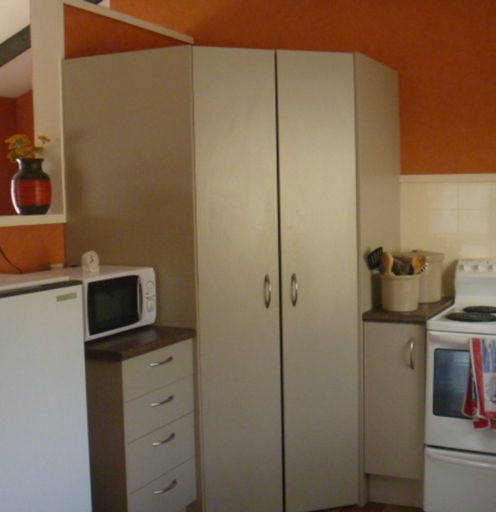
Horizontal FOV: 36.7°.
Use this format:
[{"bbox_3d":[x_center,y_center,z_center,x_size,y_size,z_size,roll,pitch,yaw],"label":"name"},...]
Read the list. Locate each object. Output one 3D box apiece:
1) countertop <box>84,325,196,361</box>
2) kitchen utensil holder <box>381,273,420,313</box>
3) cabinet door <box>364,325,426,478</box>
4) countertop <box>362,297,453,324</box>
[{"bbox_3d":[-0.607,0.337,3.050,0.591,0.037,0.488,2,6,28],"label":"countertop"},{"bbox_3d":[0.718,0.166,3.503,0.184,0.162,0.184,2,6,28],"label":"kitchen utensil holder"},{"bbox_3d":[0.665,0.651,3.343,0.278,0.702,0.022,2,6,28],"label":"cabinet door"},{"bbox_3d":[0.774,0.262,3.531,0.284,0.035,0.563,2,6,28],"label":"countertop"}]

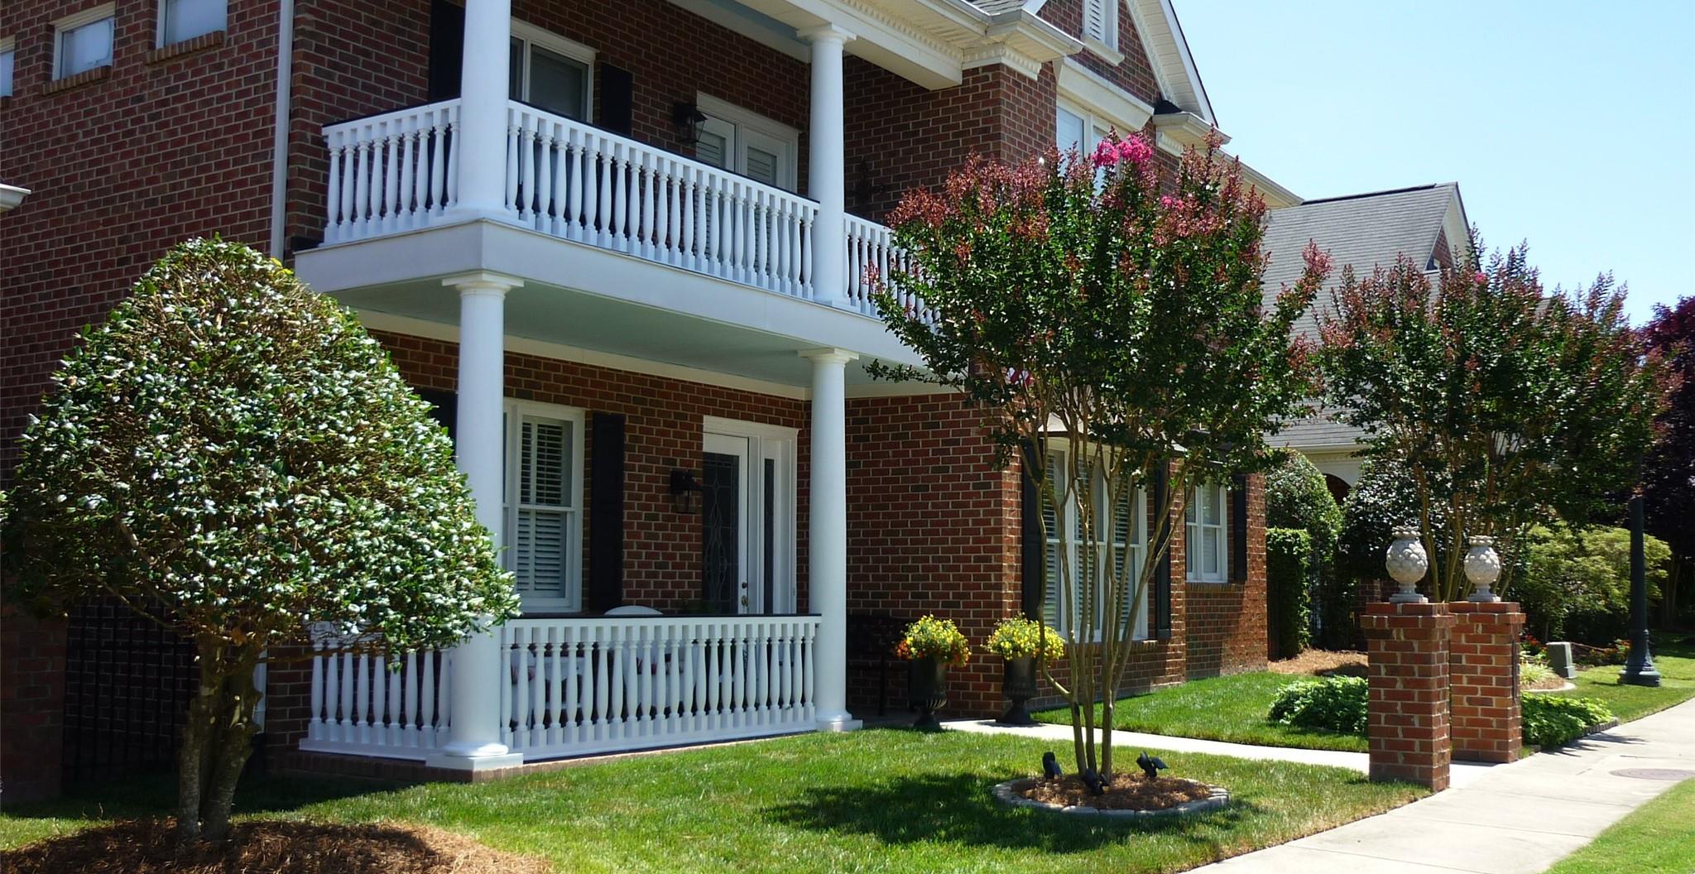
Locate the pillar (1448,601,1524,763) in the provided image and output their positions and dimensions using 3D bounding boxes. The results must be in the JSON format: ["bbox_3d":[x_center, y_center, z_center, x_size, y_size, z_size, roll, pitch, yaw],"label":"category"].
[{"bbox_3d":[5.078,1.936,12.829,0.490,1.245,0.490,-3,-6,34],"label":"pillar"}]

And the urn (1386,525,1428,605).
[{"bbox_3d":[3.691,0.837,10.660,0.285,0.510,0.285,-4,-7,36],"label":"urn"}]

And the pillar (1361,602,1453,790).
[{"bbox_3d":[3.763,1.729,10.832,0.490,1.230,0.490,-3,-6,34],"label":"pillar"}]

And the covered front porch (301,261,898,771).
[{"bbox_3d":[-1.275,0.694,12.460,1.870,3.220,5.836,-3,-6,34],"label":"covered front porch"}]

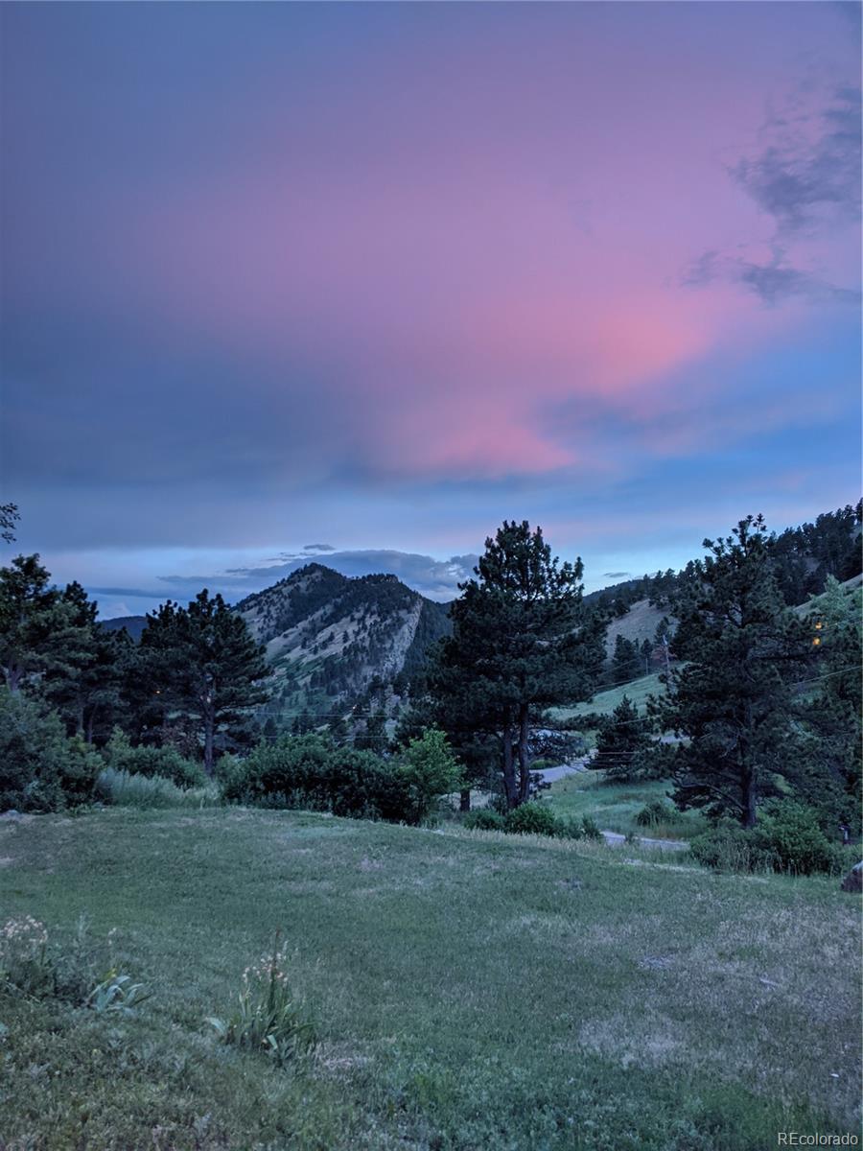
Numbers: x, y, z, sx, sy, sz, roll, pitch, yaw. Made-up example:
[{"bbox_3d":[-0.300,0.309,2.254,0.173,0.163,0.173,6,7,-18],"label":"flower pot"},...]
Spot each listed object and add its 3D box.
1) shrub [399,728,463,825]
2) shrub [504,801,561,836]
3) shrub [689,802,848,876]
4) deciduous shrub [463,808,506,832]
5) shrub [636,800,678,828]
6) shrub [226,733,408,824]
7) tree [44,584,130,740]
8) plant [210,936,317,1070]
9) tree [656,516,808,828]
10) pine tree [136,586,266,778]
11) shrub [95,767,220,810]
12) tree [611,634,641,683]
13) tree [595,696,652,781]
[{"bbox_3d":[-0.009,3.917,17.500,1.234,1.907,1.172,0,-3,0],"label":"shrub"},{"bbox_3d":[2.142,5.146,19.000,1.177,0.771,1.060,0,-3,0],"label":"shrub"},{"bbox_3d":[5.617,4.399,15.000,2.564,1.218,1.667,0,-3,0],"label":"shrub"},{"bbox_3d":[1.165,5.438,20.000,0.927,0.556,0.900,0,-3,0],"label":"deciduous shrub"},{"bbox_3d":[8.554,9.027,34.000,1.649,1.004,1.500,0,-3,0],"label":"shrub"},{"bbox_3d":[-2.362,4.180,18.500,3.812,1.792,2.200,0,-3,0],"label":"shrub"},{"bbox_3d":[-14.290,3.736,37.000,3.637,6.957,3.455,0,-3,0],"label":"tree"},{"bbox_3d":[-0.778,1.943,4.100,0.476,0.557,0.420,0,-3,0],"label":"plant"},{"bbox_3d":[9.072,2.899,27.000,4.731,9.346,4.494,0,-3,0],"label":"tree"},{"bbox_3d":[-8.627,4.087,34.000,4.940,6.974,4.199,0,-3,0],"label":"pine tree"},{"bbox_3d":[-5.969,4.635,19.500,2.654,0.898,1.300,0,-3,0],"label":"shrub"},{"bbox_3d":[26.090,11.218,120.000,3.811,6.351,3.700,0,-3,0],"label":"tree"},{"bbox_3d":[9.425,7.968,44.000,2.821,4.231,2.679,0,-3,0],"label":"tree"}]

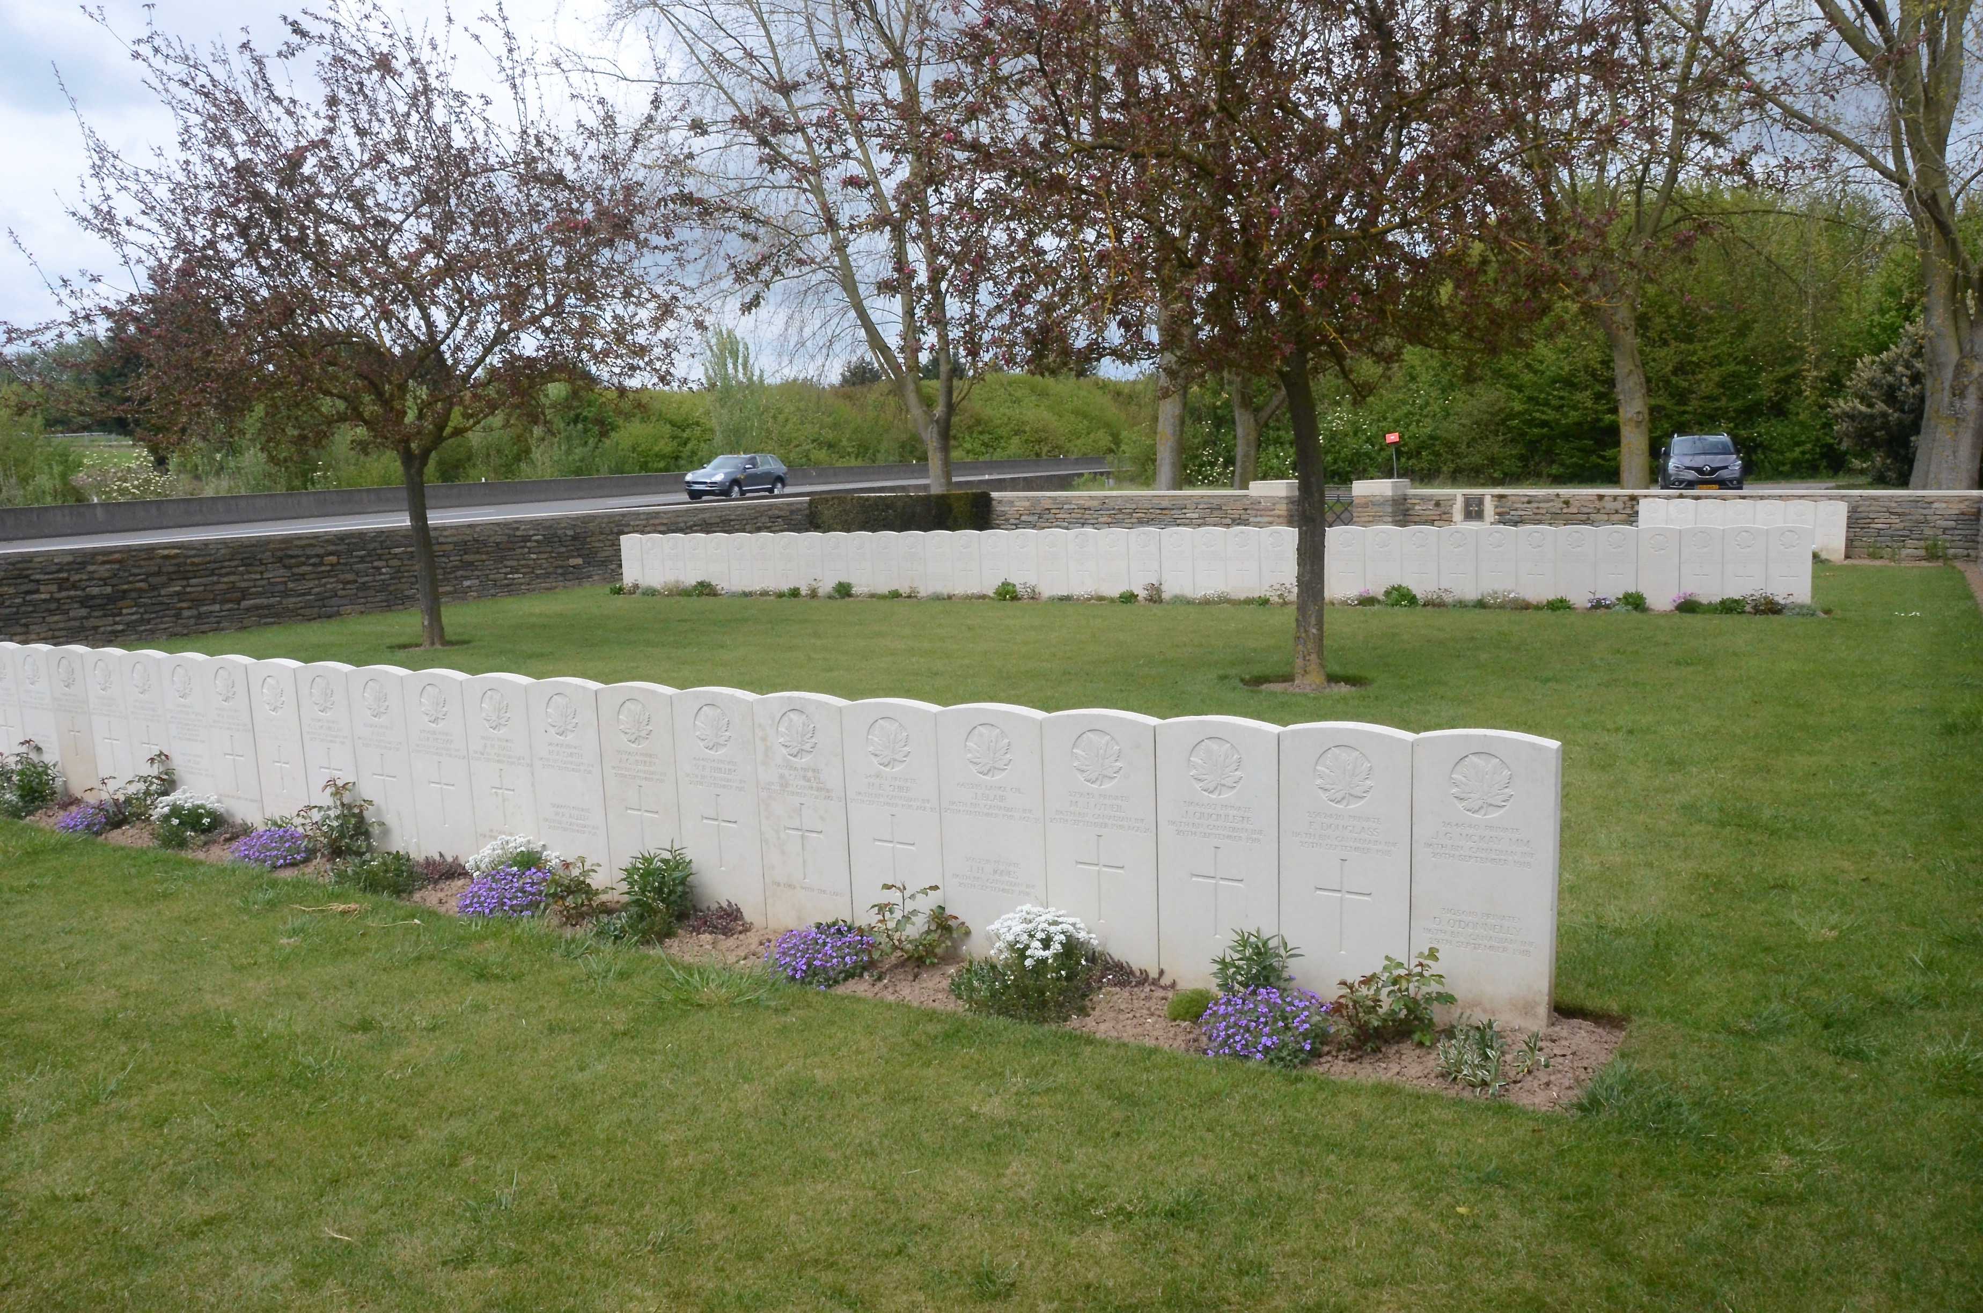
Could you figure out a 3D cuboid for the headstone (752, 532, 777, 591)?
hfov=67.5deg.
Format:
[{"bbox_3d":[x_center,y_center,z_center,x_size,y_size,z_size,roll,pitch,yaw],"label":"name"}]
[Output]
[{"bbox_3d":[-2.917,-1.219,19.293,0.381,0.780,0.078,2,9,30],"label":"headstone"}]

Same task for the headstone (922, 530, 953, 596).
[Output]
[{"bbox_3d":[-0.587,-1.112,17.804,0.380,0.800,0.076,3,10,30],"label":"headstone"}]

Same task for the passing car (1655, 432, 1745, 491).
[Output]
[{"bbox_3d":[18.622,-5.028,38.990,1.880,1.660,4.600,1,8,21],"label":"passing car"}]

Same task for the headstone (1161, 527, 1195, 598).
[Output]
[{"bbox_3d":[2.055,-1.010,16.295,0.380,0.800,0.076,3,10,30],"label":"headstone"}]

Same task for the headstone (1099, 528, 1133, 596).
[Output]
[{"bbox_3d":[1.400,-1.042,16.760,0.381,0.813,0.076,2,9,30],"label":"headstone"}]

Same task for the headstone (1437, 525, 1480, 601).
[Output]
[{"bbox_3d":[4.713,-0.914,14.958,0.381,0.825,0.078,3,10,30],"label":"headstone"}]

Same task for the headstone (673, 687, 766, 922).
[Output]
[{"bbox_3d":[-0.957,0.529,5.339,0.381,0.835,0.078,2,9,30],"label":"headstone"}]

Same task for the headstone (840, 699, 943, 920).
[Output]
[{"bbox_3d":[-0.307,0.554,4.940,0.381,0.830,0.078,2,9,30],"label":"headstone"}]

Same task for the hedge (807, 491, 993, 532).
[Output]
[{"bbox_3d":[-1.635,-2.380,26.881,2.950,1.120,1.500,2,9,30],"label":"hedge"}]

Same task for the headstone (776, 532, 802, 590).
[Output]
[{"bbox_3d":[-2.582,-1.198,19.124,0.381,0.825,0.078,3,10,30],"label":"headstone"}]

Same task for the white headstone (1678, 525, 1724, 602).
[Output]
[{"bbox_3d":[6.608,-0.816,13.801,0.381,0.800,0.078,2,9,30],"label":"white headstone"}]

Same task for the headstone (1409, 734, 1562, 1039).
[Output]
[{"bbox_3d":[1.329,0.593,3.994,0.381,0.790,0.078,3,10,31],"label":"headstone"}]

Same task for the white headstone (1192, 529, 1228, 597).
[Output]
[{"bbox_3d":[2.393,-1.003,16.186,0.381,0.813,0.076,2,9,30],"label":"white headstone"}]

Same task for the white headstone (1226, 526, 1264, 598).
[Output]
[{"bbox_3d":[2.723,-0.990,15.995,0.381,0.813,0.076,2,9,30],"label":"white headstone"}]

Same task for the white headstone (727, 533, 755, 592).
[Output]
[{"bbox_3d":[-3.245,-1.214,19.444,0.381,0.813,0.076,2,9,30],"label":"white headstone"}]

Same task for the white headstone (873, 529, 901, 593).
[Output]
[{"bbox_3d":[-1.252,-1.149,18.364,0.381,0.825,0.078,3,10,30],"label":"white headstone"}]

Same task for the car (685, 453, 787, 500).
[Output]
[{"bbox_3d":[-9.528,-6.758,55.790,1.940,1.700,4.780,2,8,25],"label":"car"}]

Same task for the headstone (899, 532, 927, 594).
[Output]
[{"bbox_3d":[-0.919,-1.129,18.094,0.381,0.800,0.078,2,9,30],"label":"headstone"}]

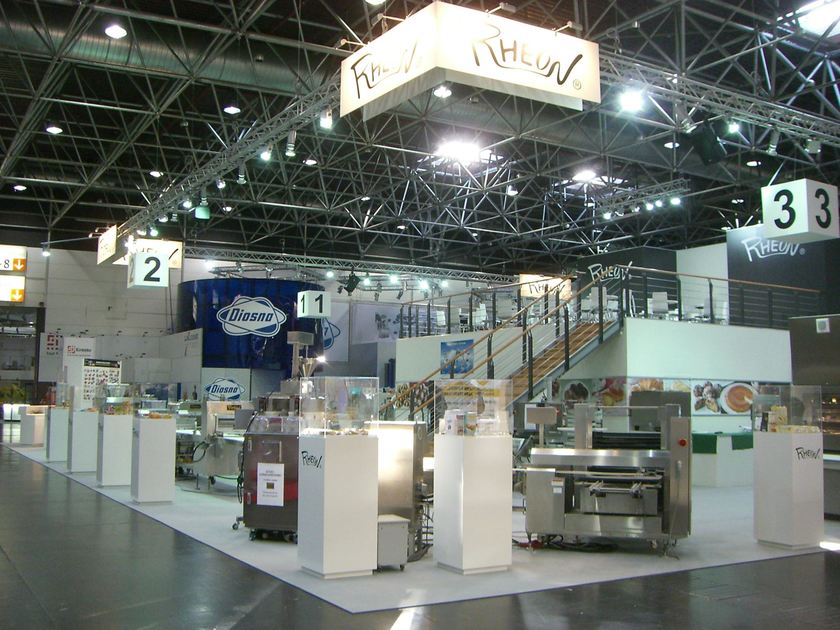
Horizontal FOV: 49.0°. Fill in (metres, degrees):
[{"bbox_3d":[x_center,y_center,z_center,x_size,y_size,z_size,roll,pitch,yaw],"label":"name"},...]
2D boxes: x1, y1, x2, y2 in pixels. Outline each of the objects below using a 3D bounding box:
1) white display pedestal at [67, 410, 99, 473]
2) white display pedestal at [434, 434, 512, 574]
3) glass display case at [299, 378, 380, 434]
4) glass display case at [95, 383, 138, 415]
[{"bbox_3d":[-6.497,2.422,17.750,0.500,1.170,0.500,3,-6,-30],"label":"white display pedestal"},{"bbox_3d":[0.468,1.649,8.167,0.498,1.150,0.498,3,-6,-29],"label":"white display pedestal"},{"bbox_3d":[-0.697,0.798,7.982,0.498,0.496,0.498,4,-6,-32],"label":"glass display case"},{"bbox_3d":[-5.065,1.388,15.333,0.500,0.500,0.500,3,-6,-30],"label":"glass display case"}]

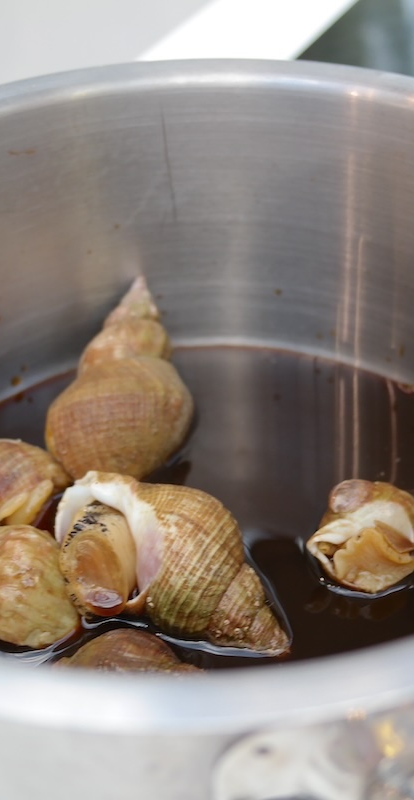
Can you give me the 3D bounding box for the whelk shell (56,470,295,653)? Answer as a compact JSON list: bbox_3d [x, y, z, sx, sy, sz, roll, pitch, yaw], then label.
[{"bbox_3d":[-0.007,0.045,0.285,0.074,0.043,0.047,30,49,26],"label":"whelk shell"}]

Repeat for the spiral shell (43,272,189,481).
[{"bbox_3d":[-0.025,-0.008,0.334,0.043,0.040,0.069,4,64,7],"label":"spiral shell"}]

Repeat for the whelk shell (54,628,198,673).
[{"bbox_3d":[-0.018,0.071,0.262,0.052,0.033,0.035,1,40,7],"label":"whelk shell"}]

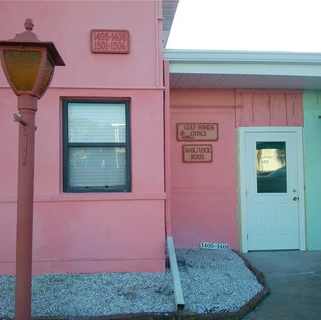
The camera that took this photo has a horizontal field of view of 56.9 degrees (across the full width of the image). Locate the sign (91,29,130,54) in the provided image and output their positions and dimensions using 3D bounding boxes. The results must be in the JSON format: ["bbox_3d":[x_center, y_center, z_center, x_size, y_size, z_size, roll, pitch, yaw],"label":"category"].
[{"bbox_3d":[-0.682,-1.607,4.035,0.520,0.335,0.040,-1,-2,-4],"label":"sign"}]

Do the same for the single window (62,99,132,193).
[{"bbox_3d":[-0.865,-0.184,4.126,0.940,1.270,0.090,-1,-2,-4],"label":"single window"}]

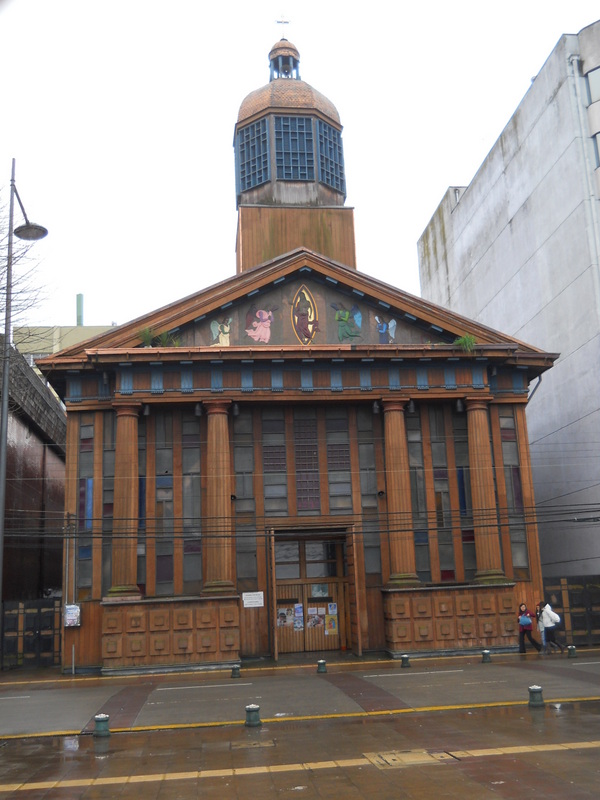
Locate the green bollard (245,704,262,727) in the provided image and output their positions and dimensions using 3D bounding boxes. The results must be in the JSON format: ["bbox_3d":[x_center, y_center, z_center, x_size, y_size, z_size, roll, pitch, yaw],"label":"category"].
[{"bbox_3d":[-0.808,5.476,14.845,0.286,0.317,0.286,0,-13,-8],"label":"green bollard"}]

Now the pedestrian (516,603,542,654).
[{"bbox_3d":[7.505,7.542,28.275,0.650,1.584,0.500,4,-14,-27],"label":"pedestrian"}]

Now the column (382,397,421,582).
[{"bbox_3d":[3.537,3.205,30.548,1.050,6.730,1.050,0,-13,-8],"label":"column"}]

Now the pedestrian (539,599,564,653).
[{"bbox_3d":[8.202,7.514,28.232,0.750,1.645,0.550,0,-13,-10],"label":"pedestrian"}]

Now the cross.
[{"bbox_3d":[-0.741,-16.316,37.376,0.566,1.170,0.080,0,-13,-8],"label":"cross"}]

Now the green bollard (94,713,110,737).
[{"bbox_3d":[-3.321,5.484,14.425,0.278,0.310,0.278,0,-13,-8],"label":"green bollard"}]

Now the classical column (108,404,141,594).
[{"bbox_3d":[-5.938,3.346,29.236,1.050,6.580,1.050,0,-13,-8],"label":"classical column"}]

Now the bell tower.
[{"bbox_3d":[-0.508,-10.044,35.950,4.433,11.704,4.433,0,-13,-8],"label":"bell tower"}]

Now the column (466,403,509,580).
[{"bbox_3d":[6.665,3.154,30.982,1.050,6.705,1.050,0,-13,-8],"label":"column"}]

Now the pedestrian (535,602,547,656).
[{"bbox_3d":[7.994,7.606,28.482,0.600,1.644,0.500,2,-13,-18],"label":"pedestrian"}]

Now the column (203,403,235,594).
[{"bbox_3d":[-2.840,3.248,29.677,1.050,6.705,1.050,0,-13,-8],"label":"column"}]

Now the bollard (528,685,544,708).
[{"bbox_3d":[4.372,5.488,15.846,0.287,0.340,0.287,0,-13,-8],"label":"bollard"}]

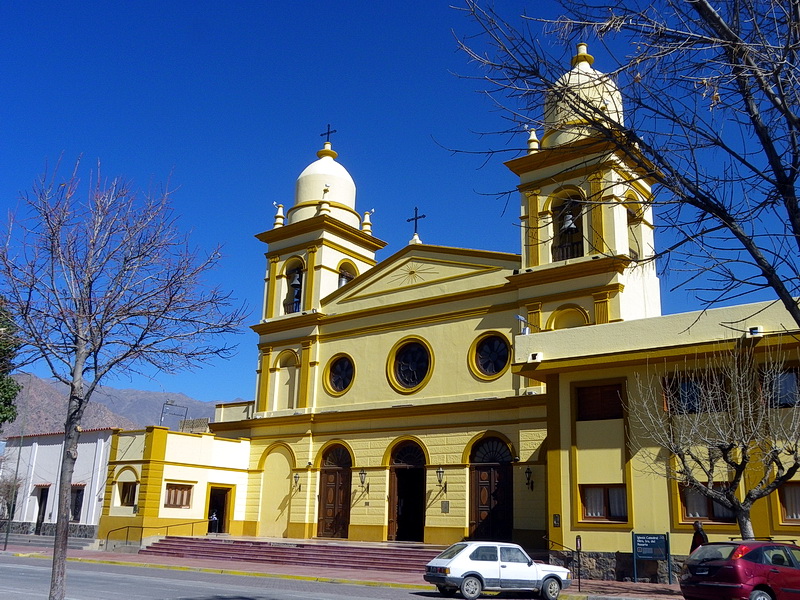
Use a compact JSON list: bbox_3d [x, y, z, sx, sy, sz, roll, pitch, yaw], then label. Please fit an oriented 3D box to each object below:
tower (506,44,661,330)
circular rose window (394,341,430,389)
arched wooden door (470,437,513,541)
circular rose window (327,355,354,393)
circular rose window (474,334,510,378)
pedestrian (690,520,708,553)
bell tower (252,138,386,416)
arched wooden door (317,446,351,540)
[{"bbox_3d":[10.323,-5.175,43.397,6.762,20.285,6.662,-11,-20,37],"label":"tower"},{"bbox_3d":[0.657,3.750,45.148,2.834,2.834,0.300,-11,-20,37],"label":"circular rose window"},{"bbox_3d":[4.714,9.771,40.231,2.640,5.359,0.250,-11,-20,37],"label":"arched wooden door"},{"bbox_3d":[-3.626,4.605,48.356,2.287,2.287,0.300,-11,-20,37],"label":"circular rose window"},{"bbox_3d":[4.898,3.016,41.936,2.287,2.287,0.300,-11,-20,37],"label":"circular rose window"},{"bbox_3d":[7.153,6.137,18.800,0.380,1.700,0.500,-11,-20,37],"label":"pedestrian"},{"bbox_3d":[-5.557,-1.882,55.253,6.762,20.782,6.662,-11,-20,37],"label":"bell tower"},{"bbox_3d":[-3.749,11.316,46.614,2.585,5.427,0.250,-11,-20,37],"label":"arched wooden door"}]

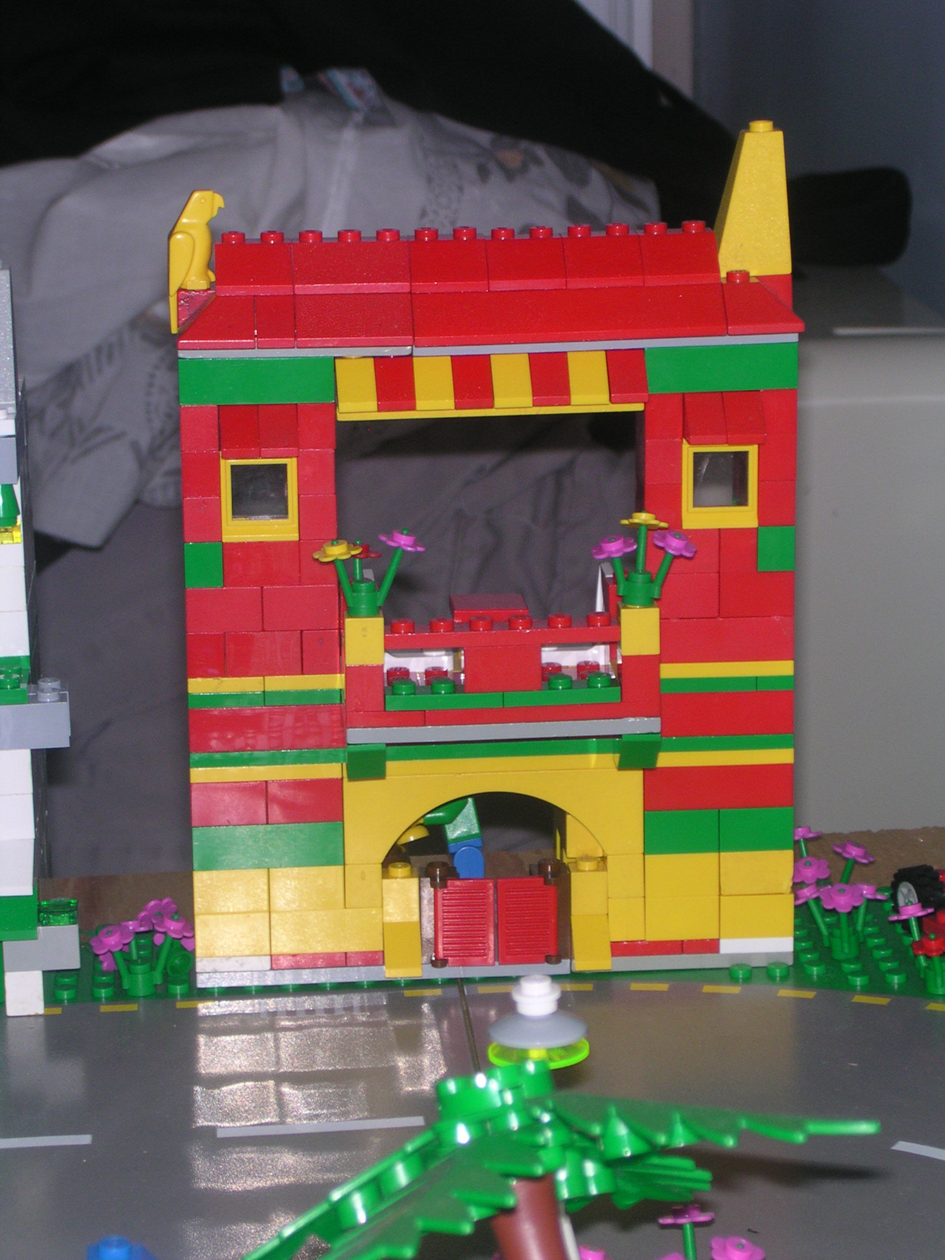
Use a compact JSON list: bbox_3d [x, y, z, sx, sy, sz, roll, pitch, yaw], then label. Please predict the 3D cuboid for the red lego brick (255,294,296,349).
[{"bbox_3d":[-0.040,-0.064,0.827,0.008,0.010,0.015,-2,13,-5],"label":"red lego brick"}]

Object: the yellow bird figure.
[{"bbox_3d":[-0.057,-0.077,0.839,0.012,0.029,0.008,-2,12,-5],"label":"yellow bird figure"}]

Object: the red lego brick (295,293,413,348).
[{"bbox_3d":[-0.025,-0.065,0.831,0.024,0.011,0.016,-2,12,-4],"label":"red lego brick"}]

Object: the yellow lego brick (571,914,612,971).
[{"bbox_3d":[0.025,0.066,0.862,0.008,0.010,0.016,-2,12,-5],"label":"yellow lego brick"}]

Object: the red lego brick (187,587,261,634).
[{"bbox_3d":[-0.052,-0.005,0.845,0.016,0.010,0.009,-2,12,-5],"label":"red lego brick"}]

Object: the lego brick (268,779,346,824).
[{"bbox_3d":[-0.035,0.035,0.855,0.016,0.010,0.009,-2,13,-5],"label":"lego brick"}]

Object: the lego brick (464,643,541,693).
[{"bbox_3d":[0.006,0.007,0.829,0.016,0.010,0.008,-2,12,-5],"label":"lego brick"}]

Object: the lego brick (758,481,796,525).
[{"bbox_3d":[0.063,-0.028,0.852,0.008,0.010,0.011,-2,12,-4],"label":"lego brick"}]

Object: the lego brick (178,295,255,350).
[{"bbox_3d":[-0.052,-0.064,0.827,0.016,0.010,0.016,-2,13,-5],"label":"lego brick"}]

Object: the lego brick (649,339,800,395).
[{"bbox_3d":[0.051,-0.055,0.842,0.032,0.010,0.009,-2,13,-5],"label":"lego brick"}]

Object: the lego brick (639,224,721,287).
[{"bbox_3d":[0.042,-0.078,0.844,0.016,0.011,0.016,-2,12,-5],"label":"lego brick"}]

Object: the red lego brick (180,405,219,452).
[{"bbox_3d":[-0.056,-0.043,0.836,0.008,0.010,0.009,-2,13,-5],"label":"red lego brick"}]

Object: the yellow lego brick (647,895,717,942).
[{"bbox_3d":[0.045,0.060,0.868,0.016,0.010,0.009,-2,13,-5],"label":"yellow lego brick"}]

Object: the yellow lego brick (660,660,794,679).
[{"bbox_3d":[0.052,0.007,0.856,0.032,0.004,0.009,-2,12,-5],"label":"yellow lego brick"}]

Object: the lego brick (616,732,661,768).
[{"bbox_3d":[0.034,0.025,0.839,0.008,0.010,0.016,-2,12,-5],"label":"lego brick"}]

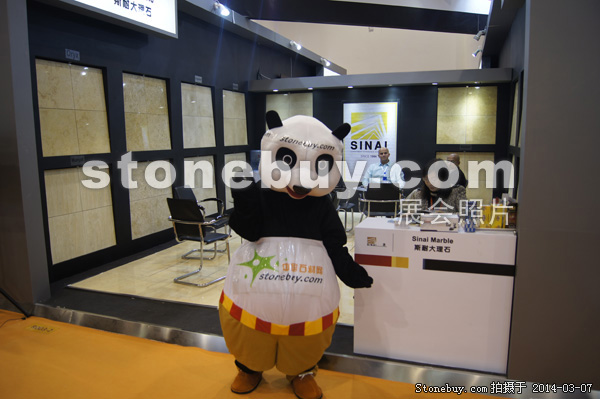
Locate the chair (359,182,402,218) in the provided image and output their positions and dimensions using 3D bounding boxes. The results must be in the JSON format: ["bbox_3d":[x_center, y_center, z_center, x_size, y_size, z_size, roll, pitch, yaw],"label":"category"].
[{"bbox_3d":[1.151,0.207,6.432,0.536,0.953,0.567,0,8,5],"label":"chair"}]

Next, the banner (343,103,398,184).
[{"bbox_3d":[1.380,-1.097,8.874,1.053,1.565,0.031,3,9,20],"label":"banner"}]

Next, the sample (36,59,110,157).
[{"bbox_3d":[-2.496,-1.004,5.025,0.030,1.000,0.970,2,9,20],"label":"sample"}]

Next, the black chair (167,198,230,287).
[{"bbox_3d":[-1.020,0.414,4.916,0.540,0.920,0.600,3,9,26],"label":"black chair"}]

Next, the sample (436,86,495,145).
[{"bbox_3d":[2.974,-1.483,8.019,1.000,1.000,0.030,2,9,20],"label":"sample"}]

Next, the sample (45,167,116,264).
[{"bbox_3d":[-2.570,0.145,5.362,0.036,1.046,0.978,3,9,20],"label":"sample"}]

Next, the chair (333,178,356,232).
[{"bbox_3d":[0.559,0.097,7.221,0.567,0.953,0.536,2,9,18],"label":"chair"}]

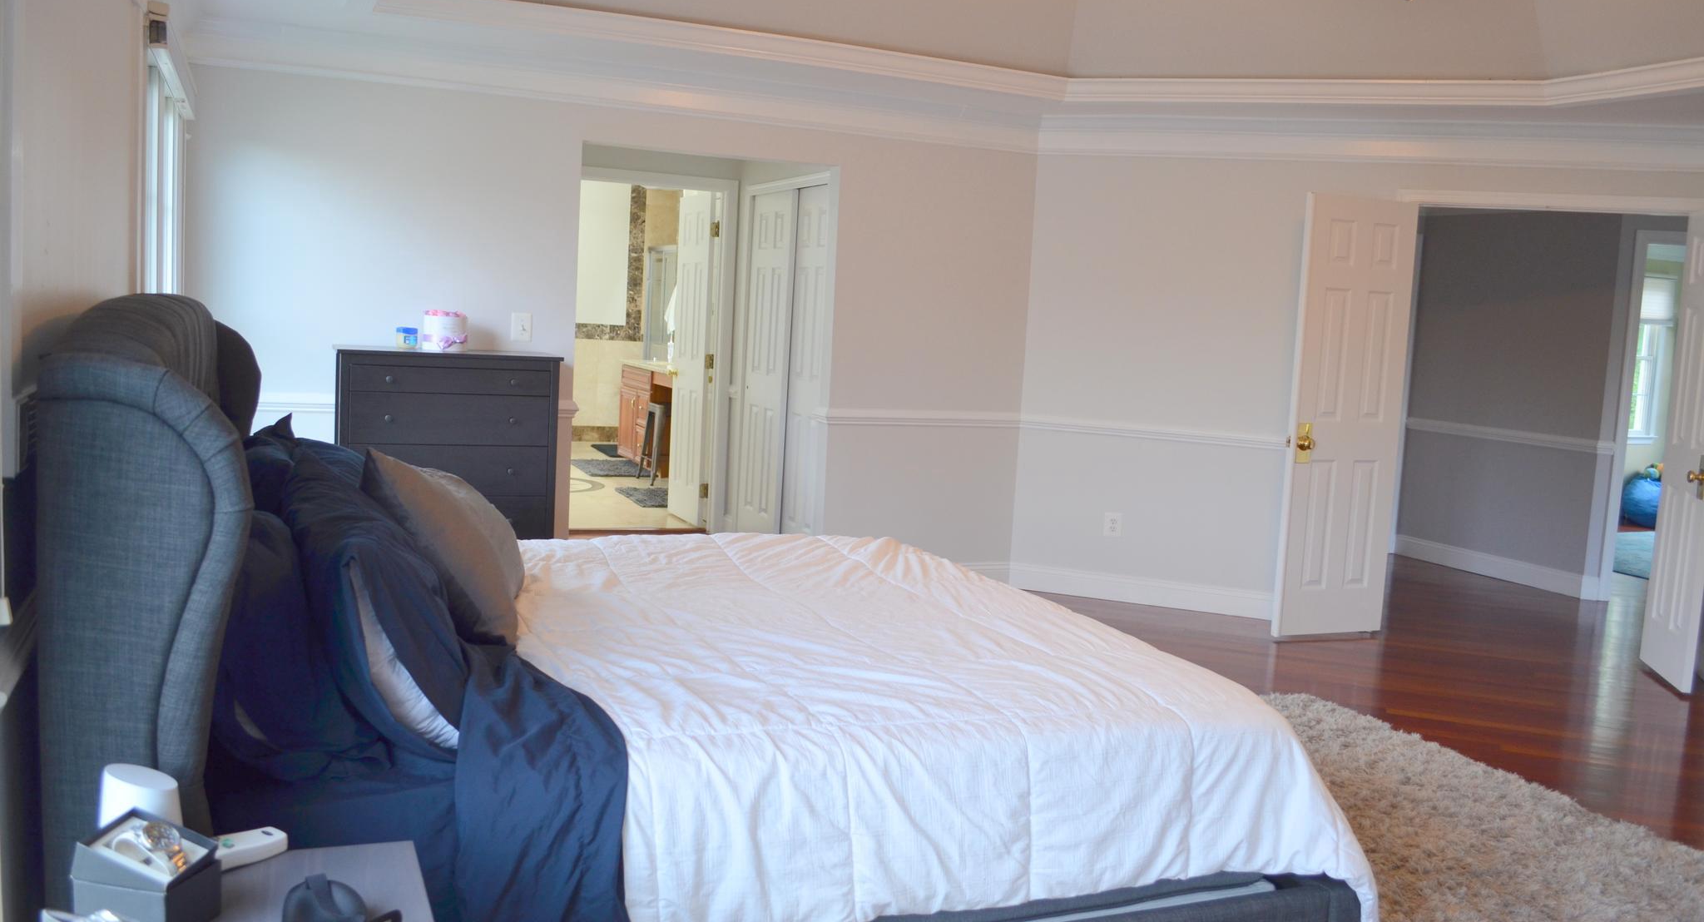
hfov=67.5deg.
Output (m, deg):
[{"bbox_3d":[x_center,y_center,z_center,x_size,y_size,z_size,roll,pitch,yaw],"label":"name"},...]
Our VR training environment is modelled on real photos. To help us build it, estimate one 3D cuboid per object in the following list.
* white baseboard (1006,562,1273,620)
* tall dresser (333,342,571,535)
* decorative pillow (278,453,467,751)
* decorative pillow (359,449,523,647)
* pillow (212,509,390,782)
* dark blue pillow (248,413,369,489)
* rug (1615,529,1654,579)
[{"bbox_3d":[1.545,0.675,6.429,1.500,0.130,0.020,5,7,18],"label":"white baseboard"},{"bbox_3d":[-1.640,0.147,5.168,0.860,1.165,0.440,0,8,-25],"label":"tall dresser"},{"bbox_3d":[-0.905,0.237,2.377,0.200,0.450,0.720,-25,18,-23],"label":"decorative pillow"},{"bbox_3d":[-0.881,0.170,2.813,0.180,0.460,0.470,-32,16,-12],"label":"decorative pillow"},{"bbox_3d":[-1.010,0.242,2.331,0.200,0.430,0.700,-11,11,-20],"label":"pillow"},{"bbox_3d":[-1.226,0.131,2.971,0.260,0.450,0.720,-20,14,-17],"label":"dark blue pillow"},{"bbox_3d":[5.807,0.655,8.782,2.400,0.030,1.800,0,8,-25],"label":"rug"}]

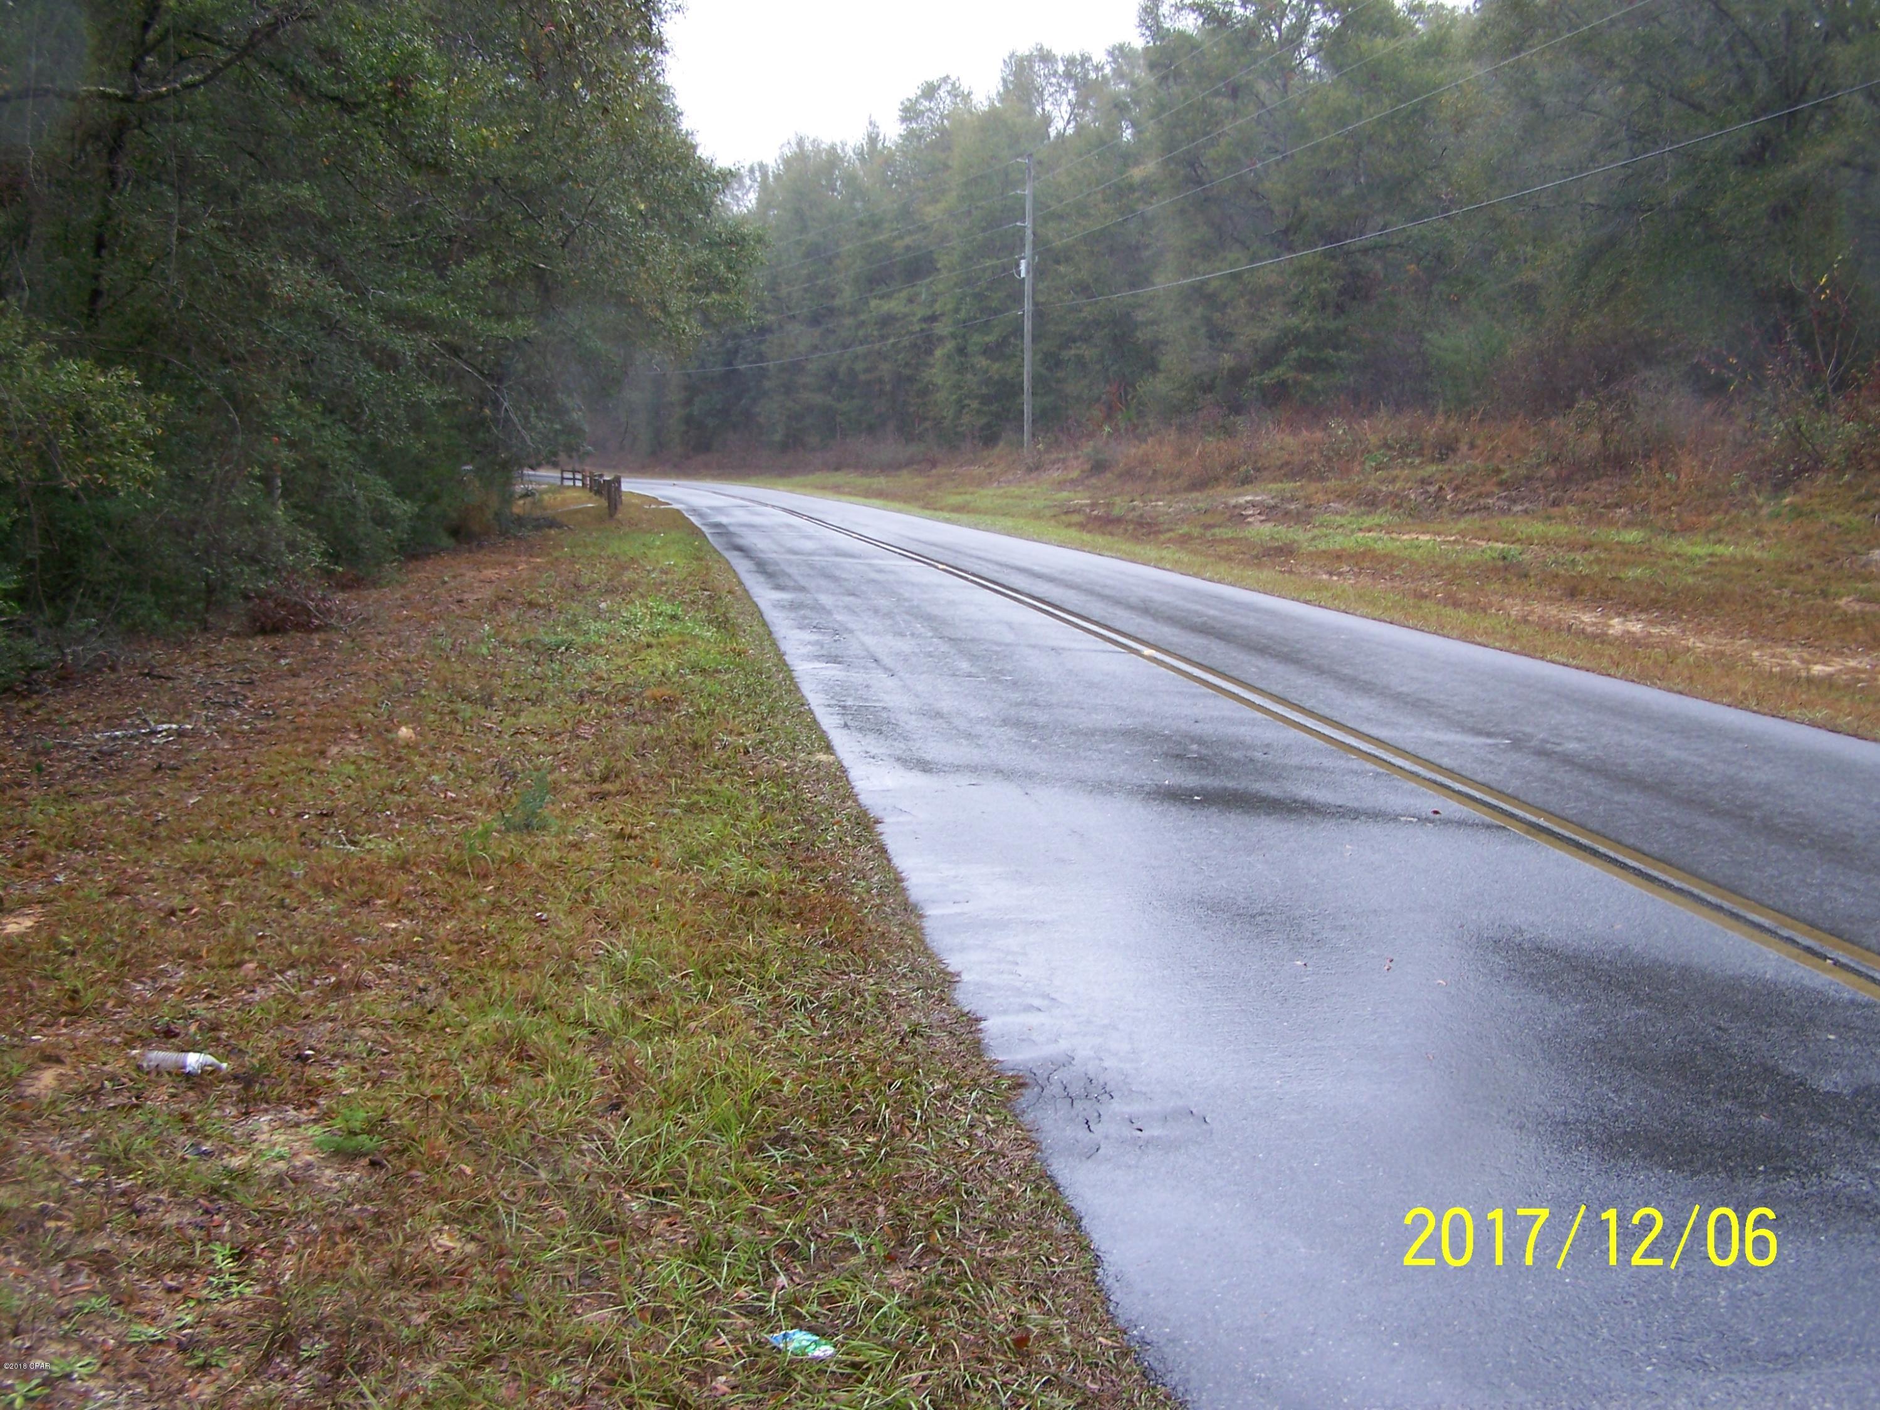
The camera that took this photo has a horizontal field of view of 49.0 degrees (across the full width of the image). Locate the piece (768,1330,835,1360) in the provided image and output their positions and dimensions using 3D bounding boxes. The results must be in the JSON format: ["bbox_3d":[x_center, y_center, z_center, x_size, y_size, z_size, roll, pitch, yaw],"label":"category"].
[{"bbox_3d":[-0.239,1.103,3.554,0.118,0.030,0.065,3,8,24],"label":"piece"}]

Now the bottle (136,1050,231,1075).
[{"bbox_3d":[-1.903,0.897,5.178,0.230,0.060,0.065,2,7,14],"label":"bottle"}]

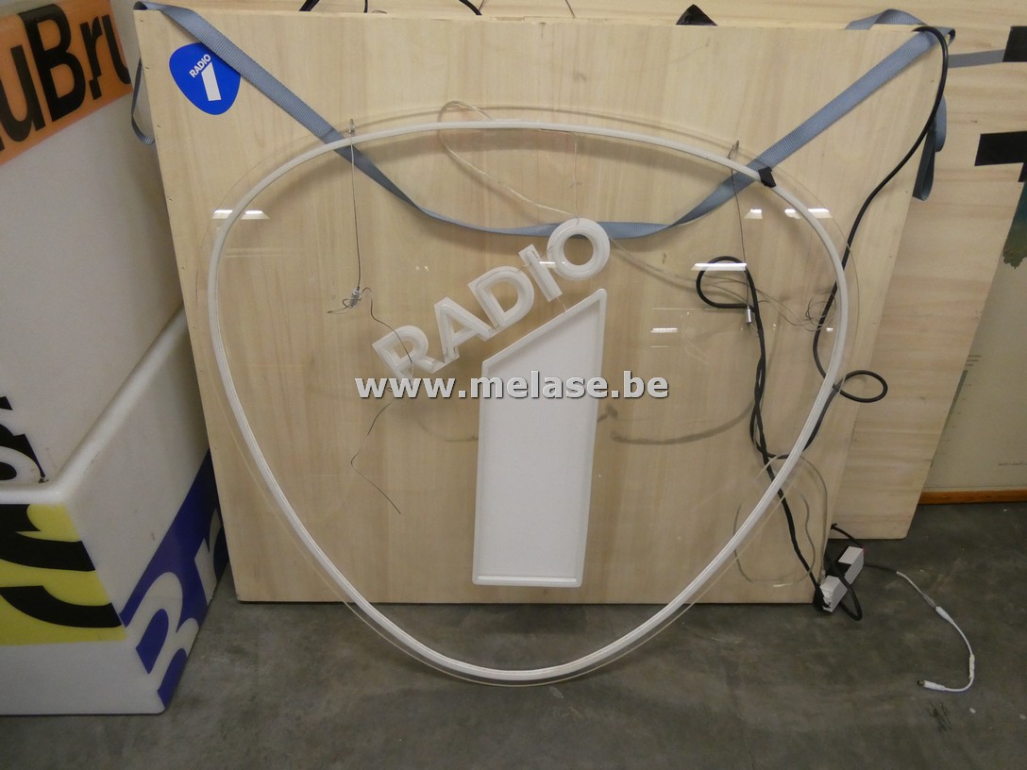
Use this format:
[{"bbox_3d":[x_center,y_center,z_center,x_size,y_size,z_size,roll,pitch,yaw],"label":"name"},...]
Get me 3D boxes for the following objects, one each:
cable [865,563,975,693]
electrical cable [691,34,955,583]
[{"bbox_3d":[0.794,0.462,1.378,0.128,0.015,0.305,4,30,5],"label":"cable"},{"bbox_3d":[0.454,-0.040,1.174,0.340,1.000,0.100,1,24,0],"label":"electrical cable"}]

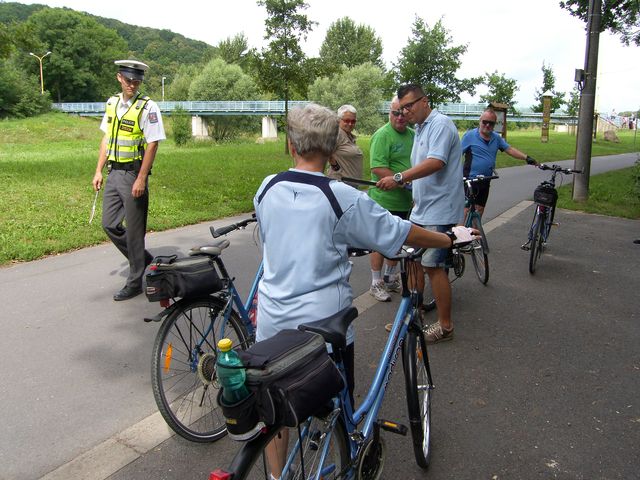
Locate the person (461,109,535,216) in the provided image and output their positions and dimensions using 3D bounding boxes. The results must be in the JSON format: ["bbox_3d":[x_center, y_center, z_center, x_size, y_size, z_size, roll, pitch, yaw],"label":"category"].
[{"bbox_3d":[2.017,-0.643,6.019,0.850,1.720,0.450,2,12,11],"label":"person"}]

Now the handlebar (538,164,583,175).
[{"bbox_3d":[2.846,-0.831,6.100,0.570,0.120,0.180,6,13,28],"label":"handlebar"}]

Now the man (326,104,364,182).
[{"bbox_3d":[0.246,-0.442,4.963,0.500,1.660,0.380,-11,16,-44],"label":"man"}]

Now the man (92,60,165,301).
[{"bbox_3d":[-1.575,-0.500,4.280,0.580,1.860,0.580,4,9,14],"label":"man"}]

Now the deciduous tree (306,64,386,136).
[{"bbox_3d":[2.337,-12.026,44.000,6.600,6.100,6.200,2,9,0],"label":"deciduous tree"}]

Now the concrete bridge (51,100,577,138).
[{"bbox_3d":[-4.243,-11.706,50.500,54.000,4.000,3.000,3,12,15],"label":"concrete bridge"}]

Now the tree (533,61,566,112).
[{"bbox_3d":[16.588,-10.105,37.500,2.400,5.400,2.300,5,12,23],"label":"tree"}]

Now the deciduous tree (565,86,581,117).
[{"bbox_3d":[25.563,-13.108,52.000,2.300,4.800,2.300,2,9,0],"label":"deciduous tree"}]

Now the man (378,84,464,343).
[{"bbox_3d":[0.715,-0.180,3.650,0.600,1.750,0.550,-1,9,-15],"label":"man"}]

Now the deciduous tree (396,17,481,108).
[{"bbox_3d":[6.413,-8.781,28.500,4.800,7.000,4.800,2,9,0],"label":"deciduous tree"}]

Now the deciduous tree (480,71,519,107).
[{"bbox_3d":[12.517,-9.388,36.000,2.700,4.700,2.600,4,12,19],"label":"deciduous tree"}]

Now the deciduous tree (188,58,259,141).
[{"bbox_3d":[-10.811,-15.797,58.000,7.800,9.000,7.500,0,11,0],"label":"deciduous tree"}]

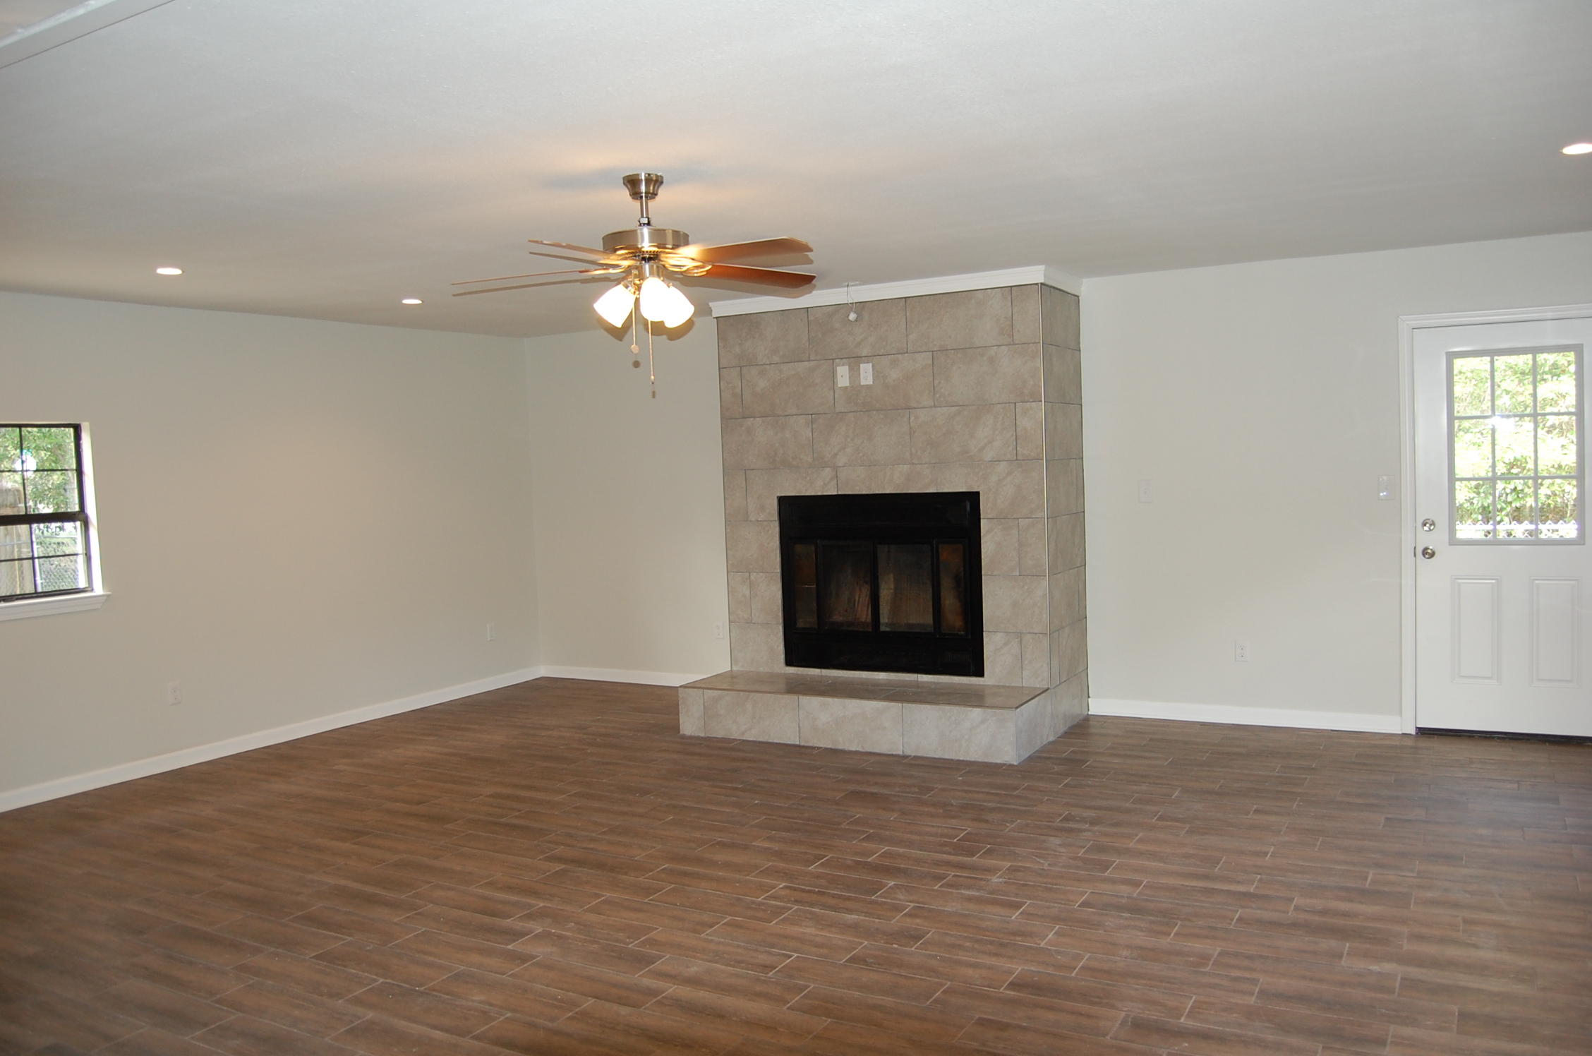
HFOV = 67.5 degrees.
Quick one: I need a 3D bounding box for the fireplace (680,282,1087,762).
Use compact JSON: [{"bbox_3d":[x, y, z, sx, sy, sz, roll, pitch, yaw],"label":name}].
[{"bbox_3d":[0.478,-0.066,6.674,1.952,2.364,1.237,0,4,29],"label":"fireplace"}]

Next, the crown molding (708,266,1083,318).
[{"bbox_3d":[0.548,-1.306,6.812,2.042,0.090,0.761,0,4,29],"label":"crown molding"}]

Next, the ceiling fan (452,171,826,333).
[{"bbox_3d":[-0.488,-0.893,3.896,1.310,0.520,1.310,0,4,29],"label":"ceiling fan"}]

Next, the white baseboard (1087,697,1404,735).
[{"bbox_3d":[2.378,1.017,6.390,1.629,0.092,0.018,0,4,29],"label":"white baseboard"}]

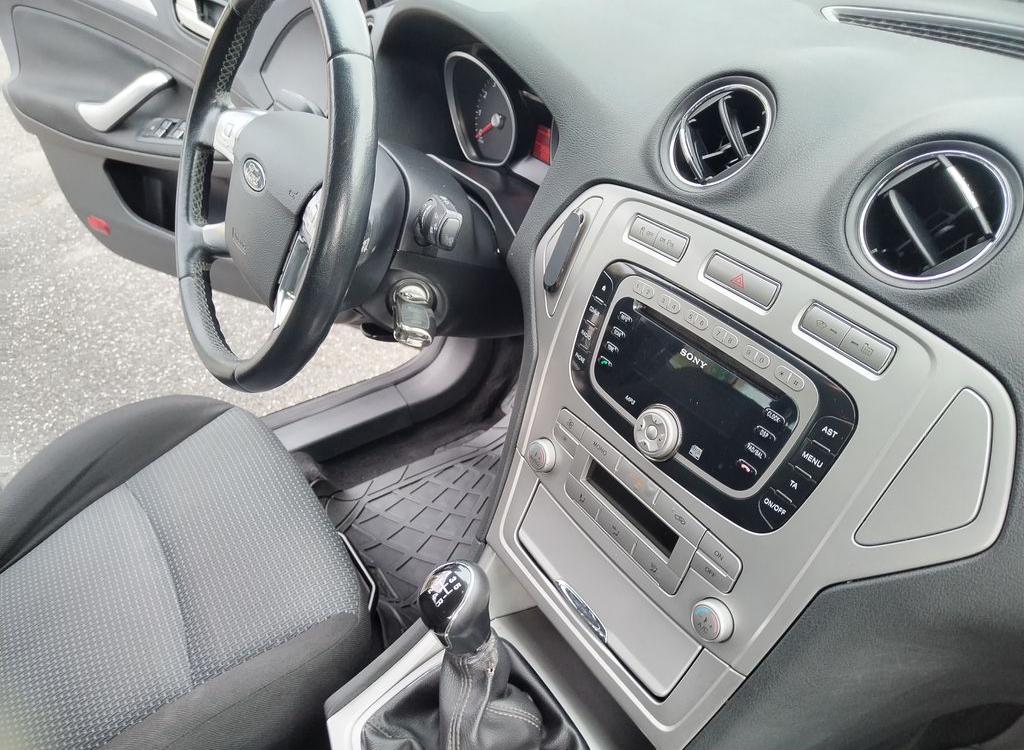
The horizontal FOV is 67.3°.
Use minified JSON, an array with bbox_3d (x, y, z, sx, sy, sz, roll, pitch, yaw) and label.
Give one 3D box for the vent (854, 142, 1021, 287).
[{"bbox_3d":[0.234,-0.087,0.426,0.032,0.085,0.085,22,14,-44],"label":"vent"}]

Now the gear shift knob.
[{"bbox_3d":[-0.037,0.154,0.512,0.049,0.068,0.047,-27,41,-21],"label":"gear shift knob"}]

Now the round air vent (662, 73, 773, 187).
[{"bbox_3d":[0.146,-0.164,0.542,0.032,0.085,0.085,22,14,-44],"label":"round air vent"}]

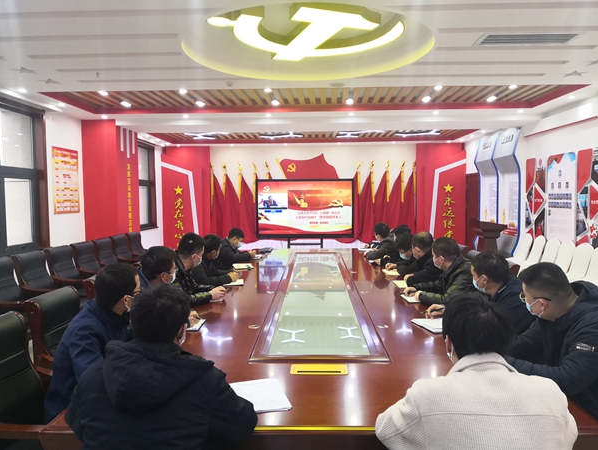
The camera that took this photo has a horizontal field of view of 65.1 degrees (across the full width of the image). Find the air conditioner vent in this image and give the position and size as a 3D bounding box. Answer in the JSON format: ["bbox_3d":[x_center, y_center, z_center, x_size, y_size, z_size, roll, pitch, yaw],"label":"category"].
[{"bbox_3d":[1.775,-1.454,3.627,0.740,0.050,0.260,0,3,2],"label":"air conditioner vent"}]

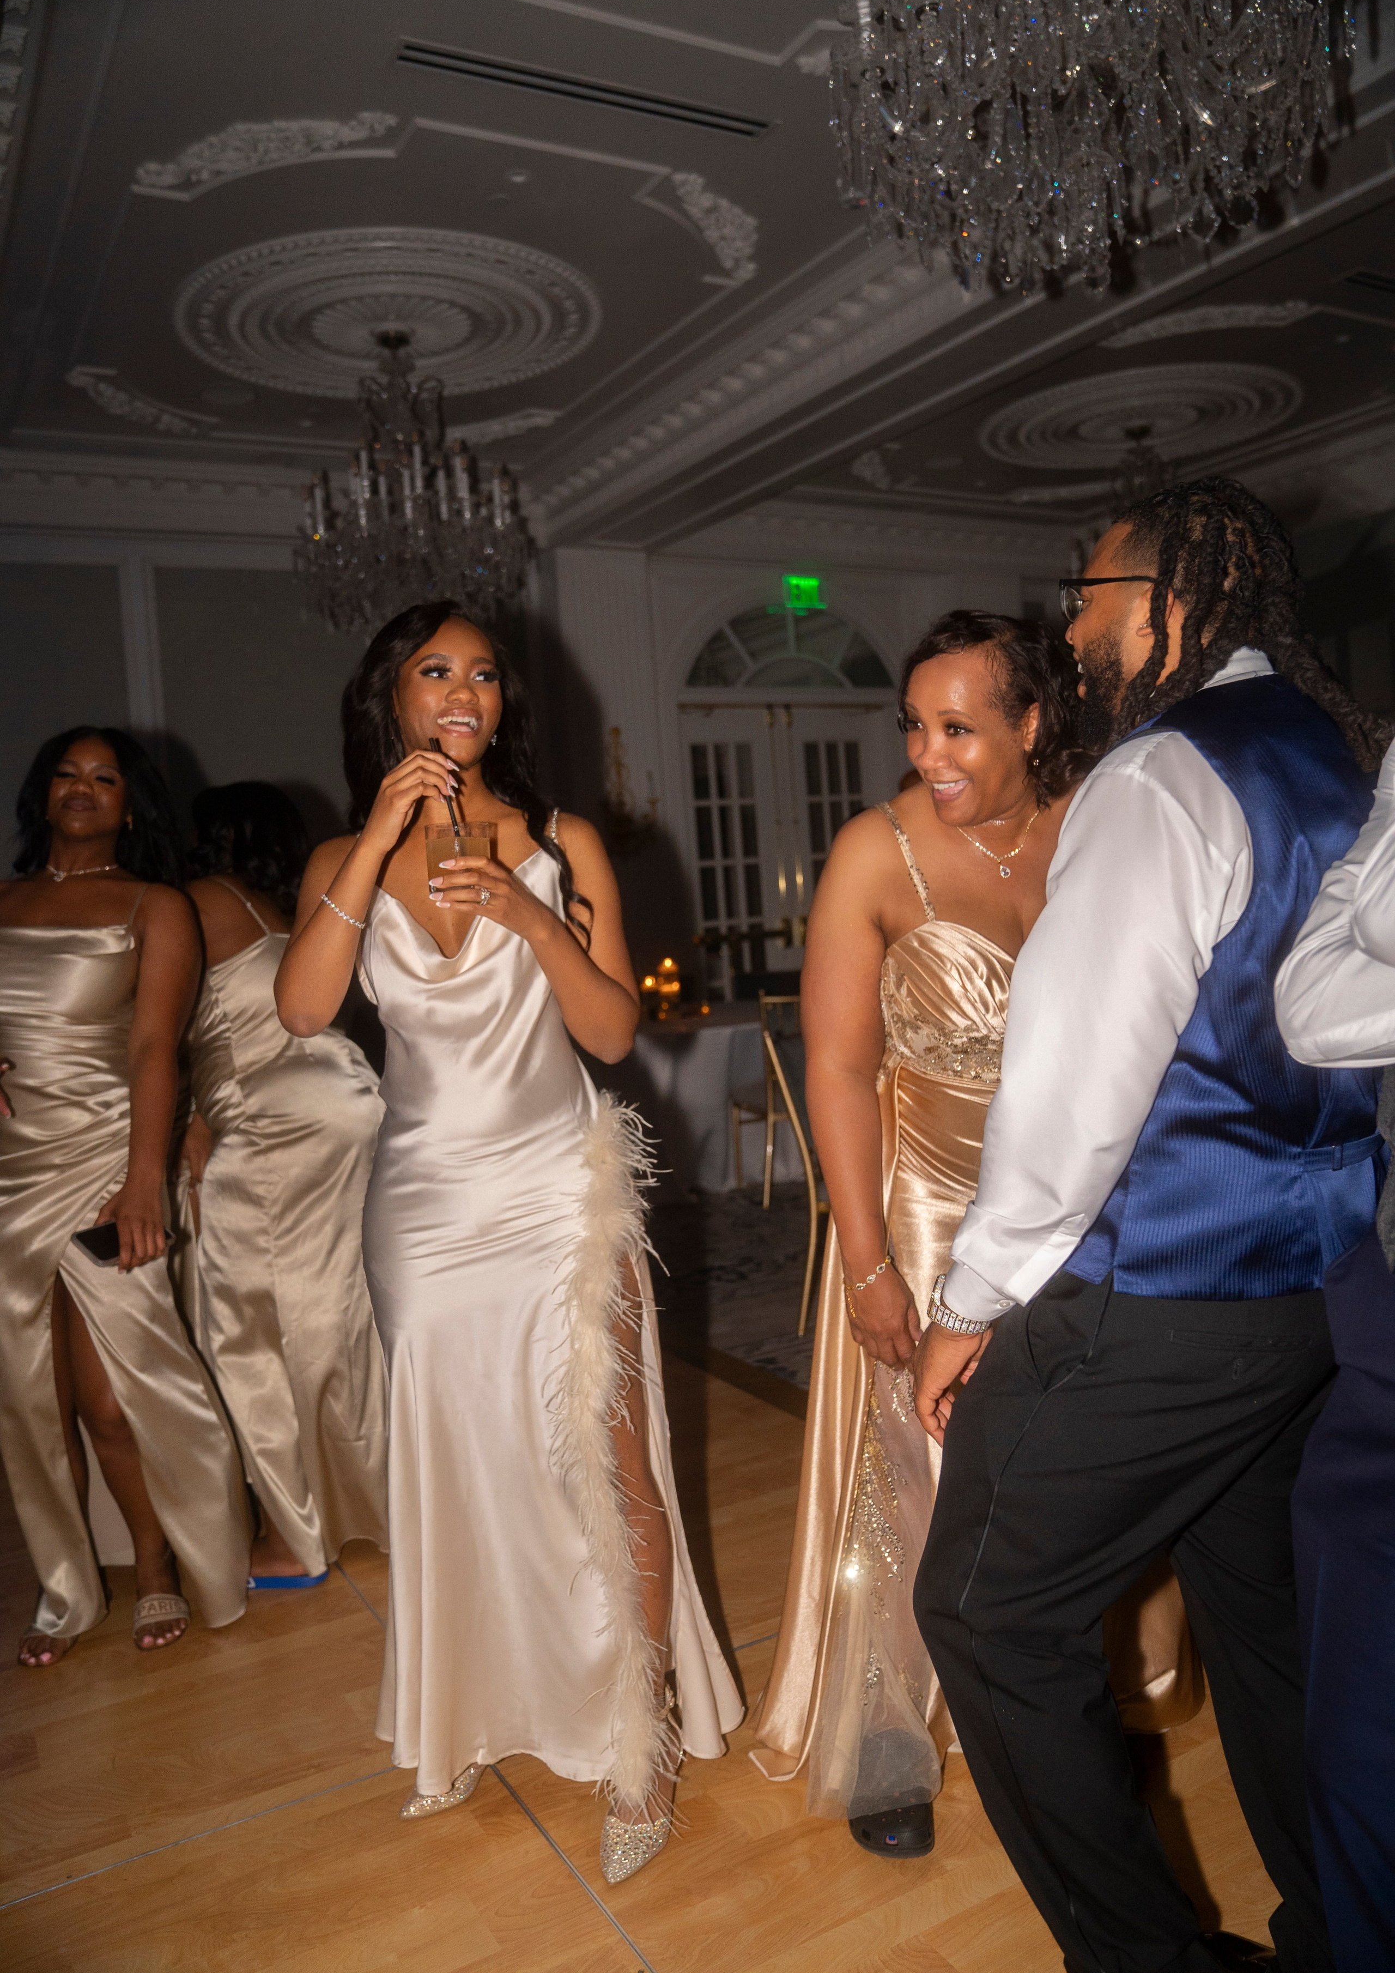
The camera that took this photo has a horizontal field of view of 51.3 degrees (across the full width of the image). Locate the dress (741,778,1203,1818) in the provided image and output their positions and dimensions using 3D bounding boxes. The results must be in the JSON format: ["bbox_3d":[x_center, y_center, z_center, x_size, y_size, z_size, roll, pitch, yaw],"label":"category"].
[{"bbox_3d":[0.392,0.446,2.225,0.660,1.480,0.450,-4,5,5],"label":"dress"}]

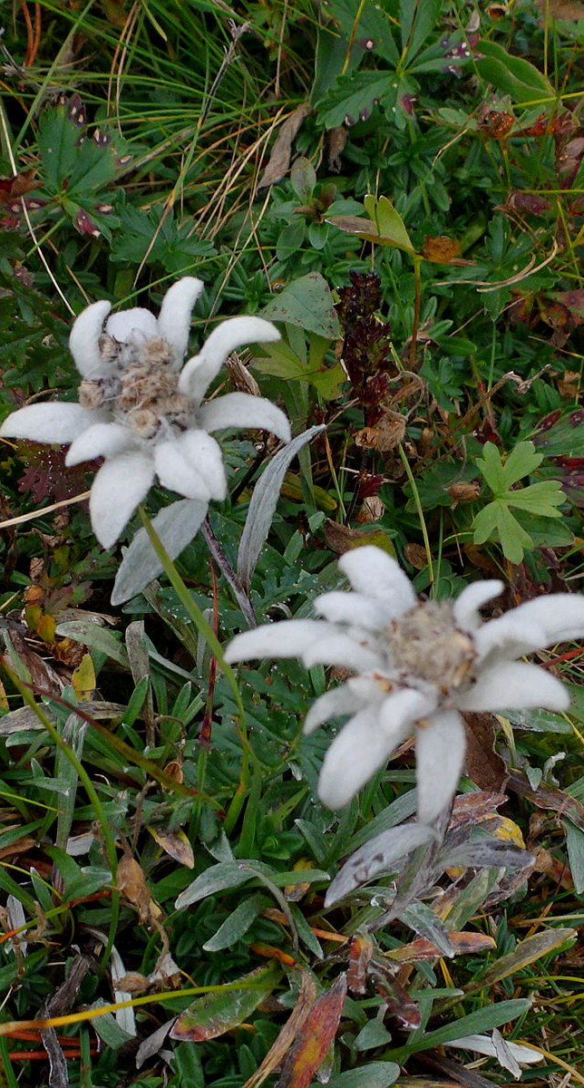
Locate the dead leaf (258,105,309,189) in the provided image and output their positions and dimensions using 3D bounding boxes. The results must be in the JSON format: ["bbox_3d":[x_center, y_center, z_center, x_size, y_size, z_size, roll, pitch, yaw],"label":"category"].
[{"bbox_3d":[-0.003,-0.166,0.421,0.009,0.006,0.047,20,72,20],"label":"dead leaf"}]

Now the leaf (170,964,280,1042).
[{"bbox_3d":[-0.016,0.114,0.249,0.027,0.005,0.011,-25,59,-19],"label":"leaf"}]

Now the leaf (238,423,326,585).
[{"bbox_3d":[-0.005,-0.009,0.254,0.009,0.043,0.008,33,18,18],"label":"leaf"}]

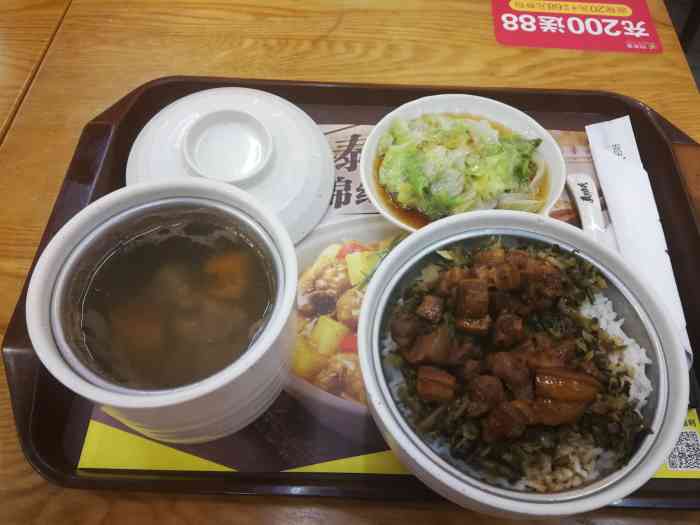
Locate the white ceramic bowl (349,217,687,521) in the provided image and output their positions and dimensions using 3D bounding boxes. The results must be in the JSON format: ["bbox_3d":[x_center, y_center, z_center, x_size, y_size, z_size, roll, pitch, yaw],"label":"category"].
[{"bbox_3d":[0.085,0.057,0.306,0.163,0.072,0.163,1,59,-2],"label":"white ceramic bowl"}]

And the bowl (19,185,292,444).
[{"bbox_3d":[-0.092,0.031,0.305,0.128,0.087,0.128,1,59,-2],"label":"bowl"}]

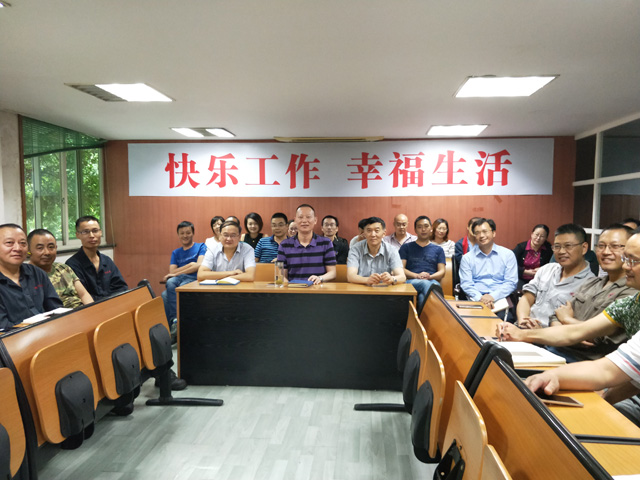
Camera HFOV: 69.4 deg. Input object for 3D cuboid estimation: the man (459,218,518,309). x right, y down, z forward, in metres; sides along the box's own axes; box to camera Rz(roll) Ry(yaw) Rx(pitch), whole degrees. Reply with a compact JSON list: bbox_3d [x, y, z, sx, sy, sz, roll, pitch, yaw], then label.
[{"bbox_3d":[1.458,0.472,4.033,0.520,1.307,0.750,1,3,20],"label":"man"}]

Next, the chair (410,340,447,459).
[{"bbox_3d":[0.485,0.729,2.094,0.180,0.510,0.420,0,3,5],"label":"chair"}]

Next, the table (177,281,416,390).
[{"bbox_3d":[-0.170,0.762,3.838,1.870,0.750,0.460,0,3,5],"label":"table"}]

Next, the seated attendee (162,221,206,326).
[{"bbox_3d":[-1.348,0.442,4.882,0.480,1.272,0.720,0,3,5],"label":"seated attendee"}]

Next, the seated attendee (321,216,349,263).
[{"bbox_3d":[0.118,0.391,5.230,0.480,1.335,0.720,0,3,0],"label":"seated attendee"}]

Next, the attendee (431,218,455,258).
[{"bbox_3d":[1.382,0.403,5.331,0.440,1.299,0.720,0,3,9],"label":"attendee"}]

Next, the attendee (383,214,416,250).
[{"bbox_3d":[0.932,0.377,5.379,0.480,1.346,0.720,0,3,6],"label":"attendee"}]

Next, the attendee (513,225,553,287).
[{"bbox_3d":[2.310,0.454,5.033,0.460,1.231,0.720,1,3,20],"label":"attendee"}]

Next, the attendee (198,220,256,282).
[{"bbox_3d":[-0.822,0.476,4.183,0.530,1.283,0.700,0,3,-2],"label":"attendee"}]

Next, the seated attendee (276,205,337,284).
[{"bbox_3d":[-0.123,0.397,4.229,0.540,1.435,0.720,0,3,0],"label":"seated attendee"}]

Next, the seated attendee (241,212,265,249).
[{"bbox_3d":[-0.751,0.368,5.329,0.420,1.369,0.700,0,3,-3],"label":"seated attendee"}]

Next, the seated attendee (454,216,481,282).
[{"bbox_3d":[1.727,0.408,5.131,0.480,1.313,0.720,1,3,14],"label":"seated attendee"}]

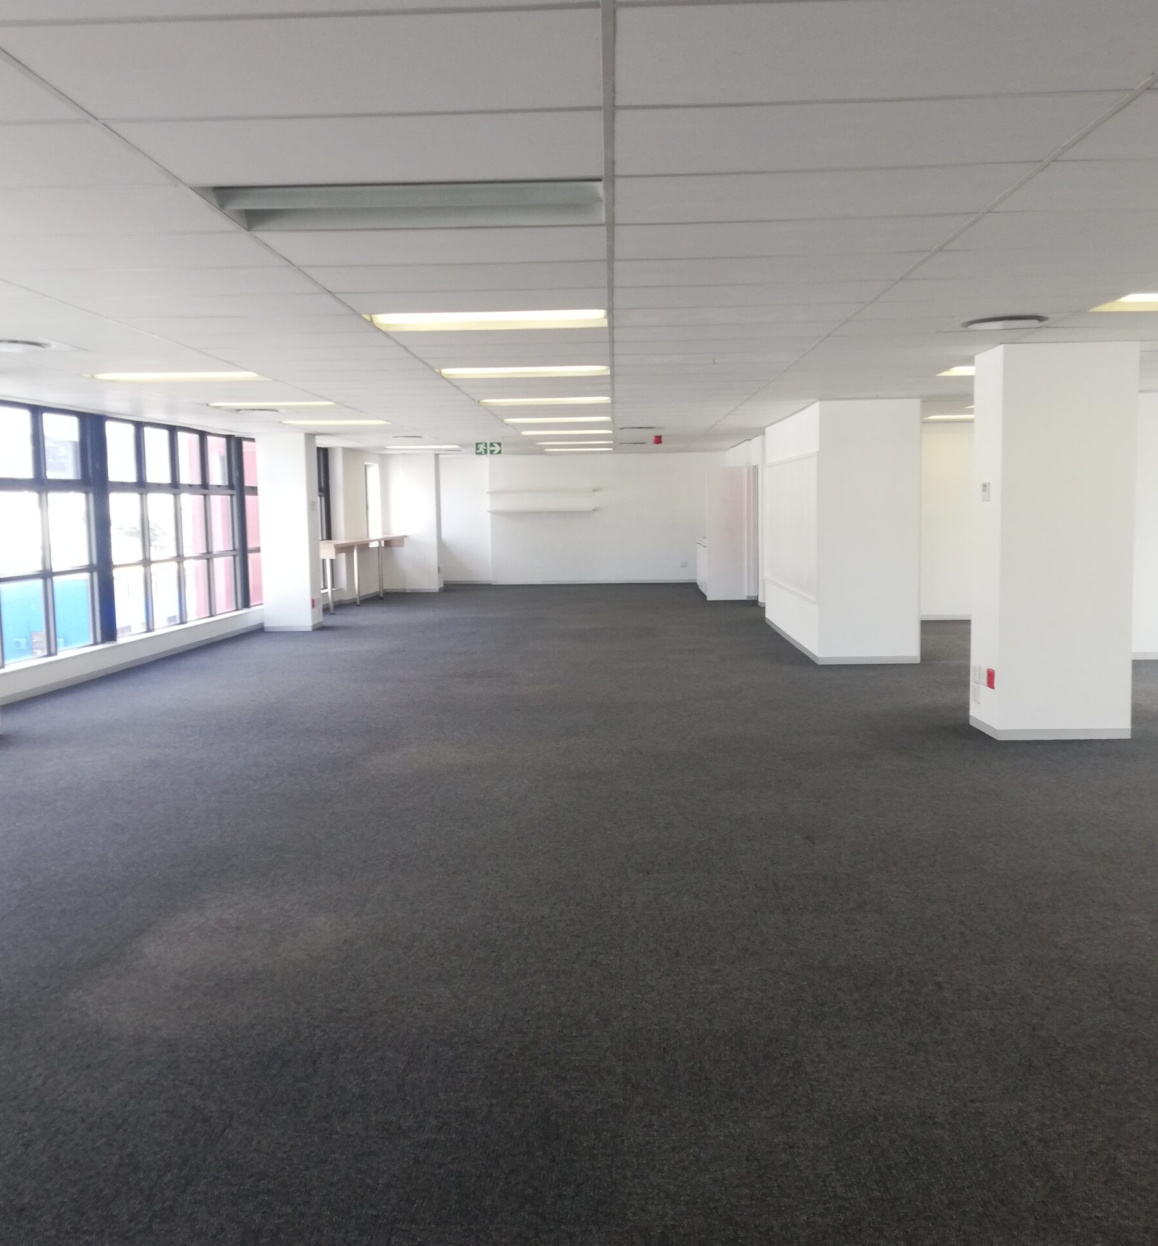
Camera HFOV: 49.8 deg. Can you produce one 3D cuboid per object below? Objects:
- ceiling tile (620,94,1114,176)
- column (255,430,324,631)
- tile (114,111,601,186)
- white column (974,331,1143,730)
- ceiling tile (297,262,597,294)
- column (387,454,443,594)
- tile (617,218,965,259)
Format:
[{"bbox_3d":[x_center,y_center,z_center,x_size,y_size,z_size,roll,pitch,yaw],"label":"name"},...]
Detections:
[{"bbox_3d":[0.679,-1.230,3.164,1.175,0.020,0.575,-1,5,2],"label":"ceiling tile"},{"bbox_3d":[-3.576,-1.117,15.499,0.580,2.407,0.580,-1,5,2],"label":"column"},{"bbox_3d":[-0.520,-1.213,3.202,1.175,0.020,0.575,-1,5,2],"label":"tile"},{"bbox_3d":[2.982,-0.505,7.887,0.815,2.410,0.595,-1,5,2],"label":"white column"},{"bbox_3d":[-0.462,-1.392,4.994,1.195,0.025,0.595,-1,5,2],"label":"ceiling tile"},{"bbox_3d":[-2.925,-1.753,22.082,0.900,2.407,0.570,-1,5,2],"label":"column"},{"bbox_3d":[0.716,-1.344,4.358,1.175,0.020,0.575,-1,5,2],"label":"tile"}]

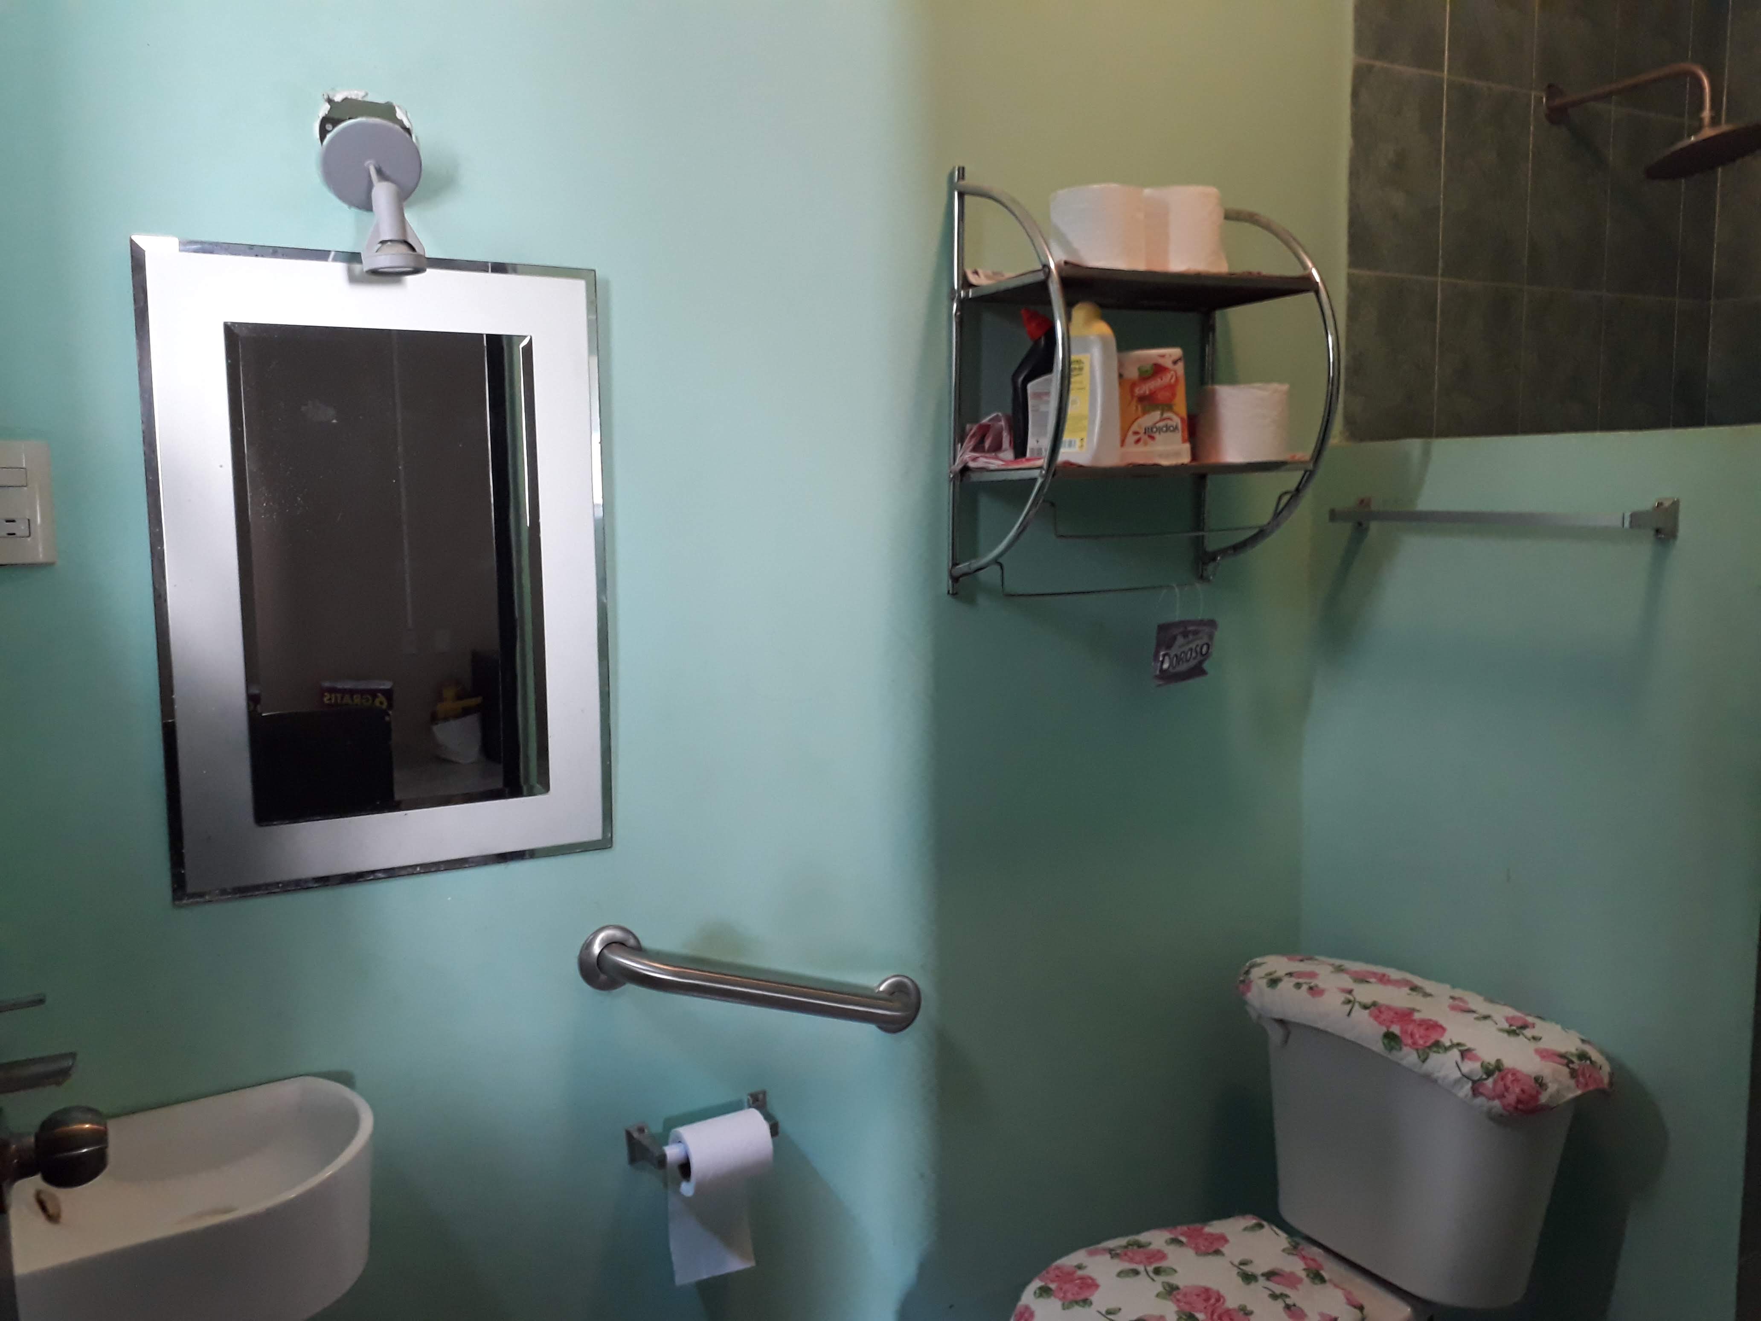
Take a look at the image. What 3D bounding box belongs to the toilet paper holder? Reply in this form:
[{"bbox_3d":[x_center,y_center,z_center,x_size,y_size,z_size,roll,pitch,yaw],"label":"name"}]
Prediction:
[{"bbox_3d":[-0.209,0.579,1.662,0.185,0.053,0.063,-4,8,-28],"label":"toilet paper holder"}]

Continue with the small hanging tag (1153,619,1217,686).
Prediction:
[{"bbox_3d":[0.427,-0.013,1.915,0.100,0.082,0.012,-4,8,-28],"label":"small hanging tag"}]

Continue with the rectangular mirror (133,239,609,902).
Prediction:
[{"bbox_3d":[-0.512,-0.092,1.450,0.449,0.652,0.016,-4,8,-28],"label":"rectangular mirror"}]

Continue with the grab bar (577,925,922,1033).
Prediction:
[{"bbox_3d":[-0.130,0.405,1.679,0.486,0.081,0.072,17,-2,-28],"label":"grab bar"}]

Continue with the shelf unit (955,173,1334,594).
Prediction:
[{"bbox_3d":[0.342,-0.356,1.766,0.451,0.546,0.244,-4,8,-28],"label":"shelf unit"}]

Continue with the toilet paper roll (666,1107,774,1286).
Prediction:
[{"bbox_3d":[-0.190,0.657,1.652,0.103,0.212,0.082,-4,8,-28],"label":"toilet paper roll"}]

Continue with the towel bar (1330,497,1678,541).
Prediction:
[{"bbox_3d":[0.782,-0.186,1.782,0.060,0.047,0.483,-4,8,-28],"label":"towel bar"}]

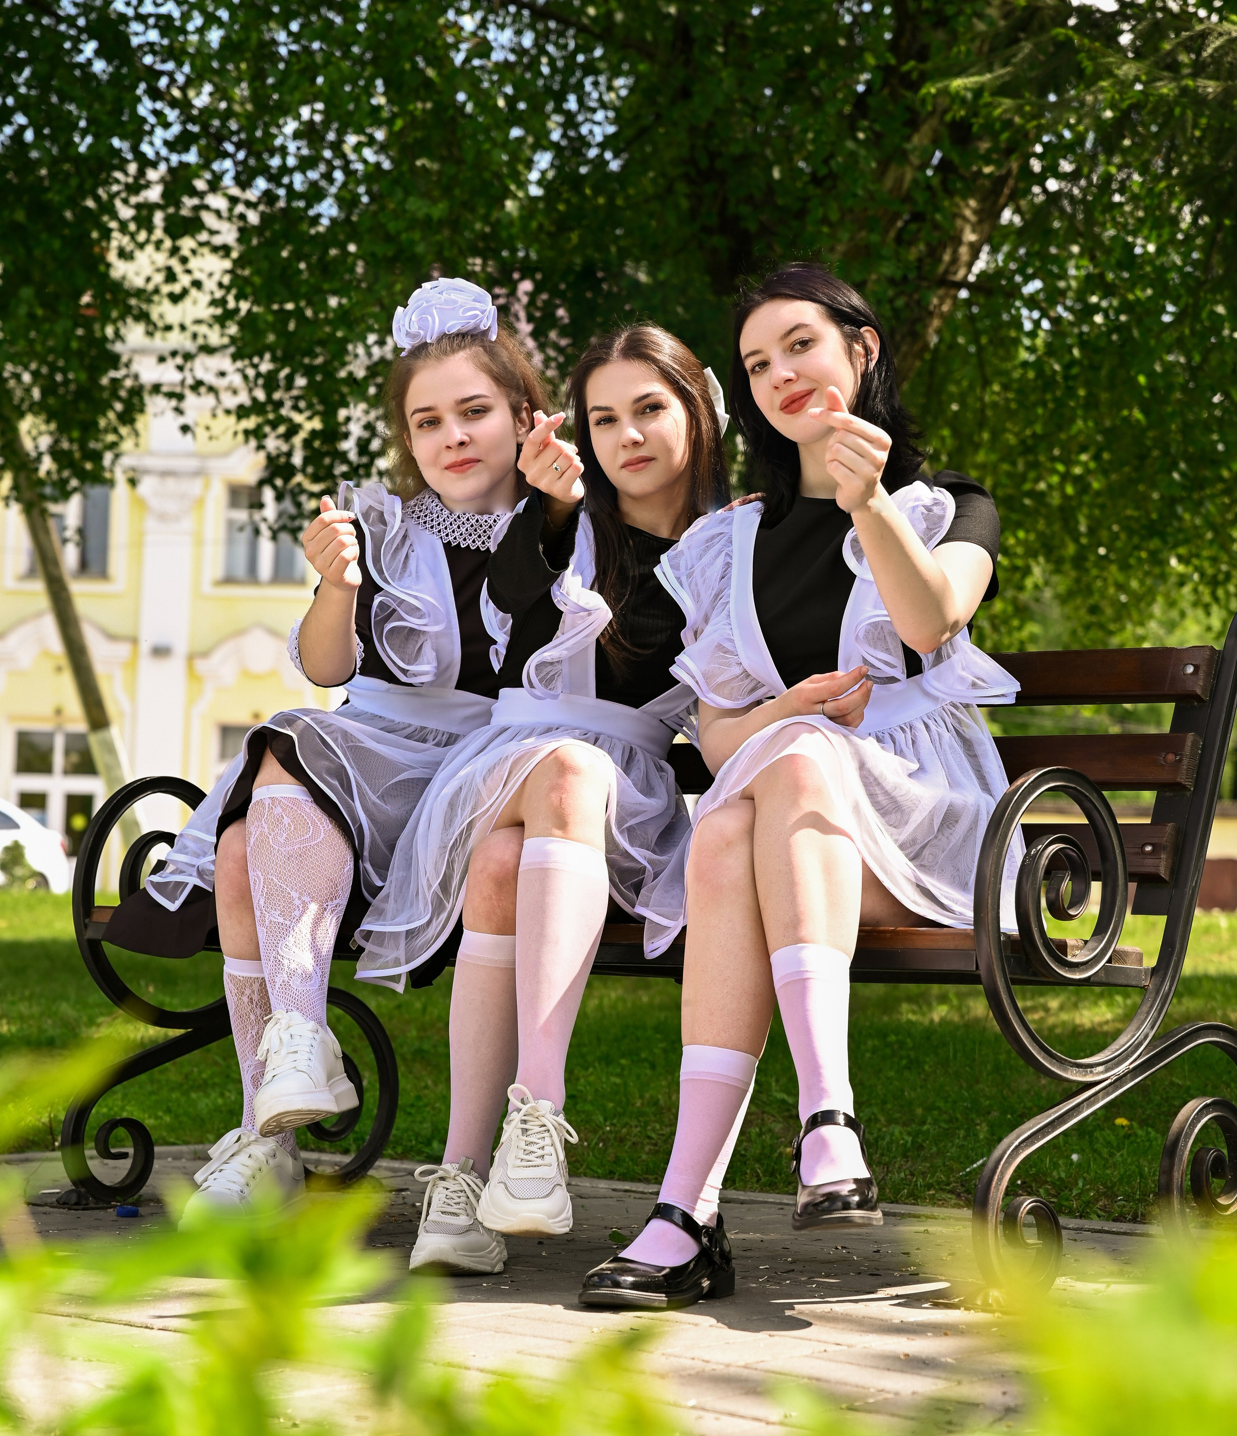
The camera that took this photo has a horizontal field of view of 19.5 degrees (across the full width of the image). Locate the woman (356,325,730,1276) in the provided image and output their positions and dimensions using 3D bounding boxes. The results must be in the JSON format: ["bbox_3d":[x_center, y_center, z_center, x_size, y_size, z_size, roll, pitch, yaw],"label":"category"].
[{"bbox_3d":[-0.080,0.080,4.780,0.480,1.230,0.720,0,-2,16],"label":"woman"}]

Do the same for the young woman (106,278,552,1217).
[{"bbox_3d":[-0.405,0.040,5.100,0.590,1.310,0.670,-1,-2,22],"label":"young woman"}]

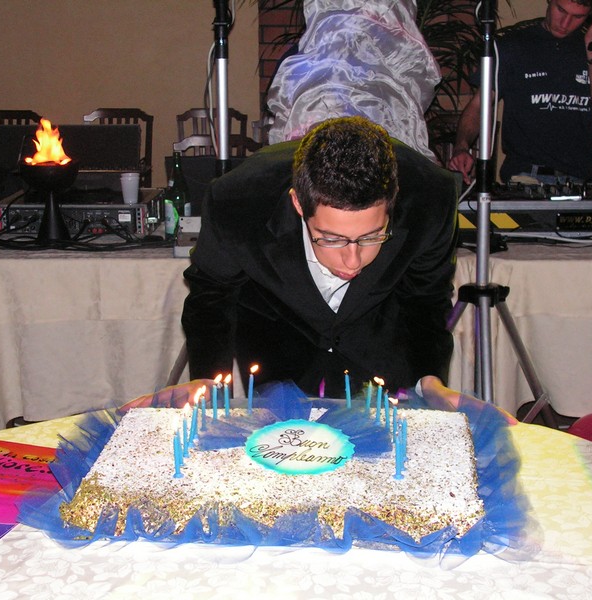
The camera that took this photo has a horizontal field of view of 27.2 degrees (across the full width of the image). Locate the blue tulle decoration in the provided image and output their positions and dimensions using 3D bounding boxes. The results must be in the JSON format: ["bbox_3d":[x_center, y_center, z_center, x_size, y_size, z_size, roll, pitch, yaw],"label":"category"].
[{"bbox_3d":[-0.023,0.243,1.901,0.700,0.100,0.560,0,12,4],"label":"blue tulle decoration"}]

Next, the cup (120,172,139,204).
[{"bbox_3d":[-0.568,-0.381,4.200,0.067,0.103,0.067,0,12,0],"label":"cup"}]

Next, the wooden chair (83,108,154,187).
[{"bbox_3d":[-1.050,-0.614,7.170,0.450,0.970,0.520,0,12,0],"label":"wooden chair"}]

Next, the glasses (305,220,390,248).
[{"bbox_3d":[0.088,-0.158,2.128,0.138,0.042,0.140,-3,56,-9],"label":"glasses"}]

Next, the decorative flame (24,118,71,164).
[{"bbox_3d":[-0.812,-0.520,4.020,0.155,0.150,0.120,0,12,0],"label":"decorative flame"}]

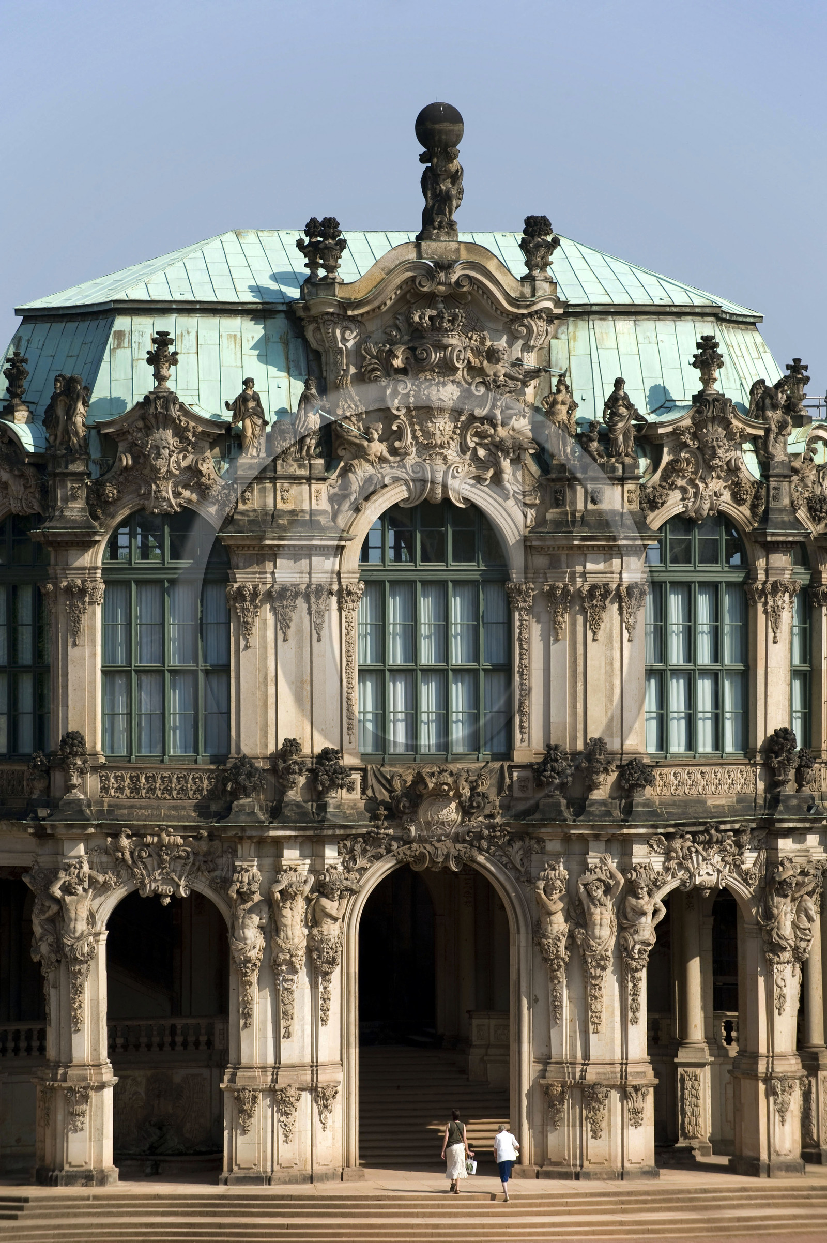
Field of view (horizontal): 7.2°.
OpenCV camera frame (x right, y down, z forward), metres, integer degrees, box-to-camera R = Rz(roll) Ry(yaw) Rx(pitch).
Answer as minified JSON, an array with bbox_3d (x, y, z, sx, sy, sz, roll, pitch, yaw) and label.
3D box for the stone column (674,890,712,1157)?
[{"bbox_3d":[6.162,8.811,144.500,0.740,6.000,0.740,0,-1,10],"label":"stone column"}]

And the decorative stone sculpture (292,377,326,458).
[{"bbox_3d":[-2.205,-4.308,138.500,0.720,1.694,0.600,0,0,-22],"label":"decorative stone sculpture"}]

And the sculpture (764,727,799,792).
[{"bbox_3d":[7.485,2.802,133.200,0.700,1.322,0.680,0,0,0],"label":"sculpture"}]

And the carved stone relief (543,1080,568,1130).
[{"bbox_3d":[2.922,9.946,134.700,0.480,0.980,0.230,0,0,18],"label":"carved stone relief"}]

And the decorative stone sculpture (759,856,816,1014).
[{"bbox_3d":[7.615,6.382,133.400,1.020,3.221,0.780,0,0,-20],"label":"decorative stone sculpture"}]

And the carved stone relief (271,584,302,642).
[{"bbox_3d":[-2.645,-0.172,136.900,0.649,1.217,0.300,0,0,-11],"label":"carved stone relief"}]

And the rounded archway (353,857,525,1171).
[{"bbox_3d":[0.531,8.258,138.000,3.550,6.603,0.950,0,-1,-13],"label":"rounded archway"}]

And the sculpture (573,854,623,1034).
[{"bbox_3d":[3.881,6.767,137.600,1.020,3.771,0.720,0,-1,-14],"label":"sculpture"}]

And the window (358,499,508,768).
[{"bbox_3d":[0.428,0.173,137.600,3.272,5.544,0.400,0,0,-10],"label":"window"}]

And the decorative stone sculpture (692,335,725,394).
[{"bbox_3d":[6.054,-5.280,134.500,0.650,1.170,0.620,0,-1,0],"label":"decorative stone sculpture"}]

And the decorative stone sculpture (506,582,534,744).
[{"bbox_3d":[2.236,0.875,137.300,0.590,3.356,0.280,0,0,-10],"label":"decorative stone sculpture"}]

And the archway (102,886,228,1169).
[{"bbox_3d":[-4.983,8.282,132.500,2.450,5.751,0.950,0,0,18],"label":"archway"}]

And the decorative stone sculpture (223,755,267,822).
[{"bbox_3d":[-3.509,3.470,136.200,0.908,1.392,0.850,0,0,-5],"label":"decorative stone sculpture"}]

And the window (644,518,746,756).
[{"bbox_3d":[5.870,0.294,136.700,2.600,5.000,0.350,0,0,-33],"label":"window"}]

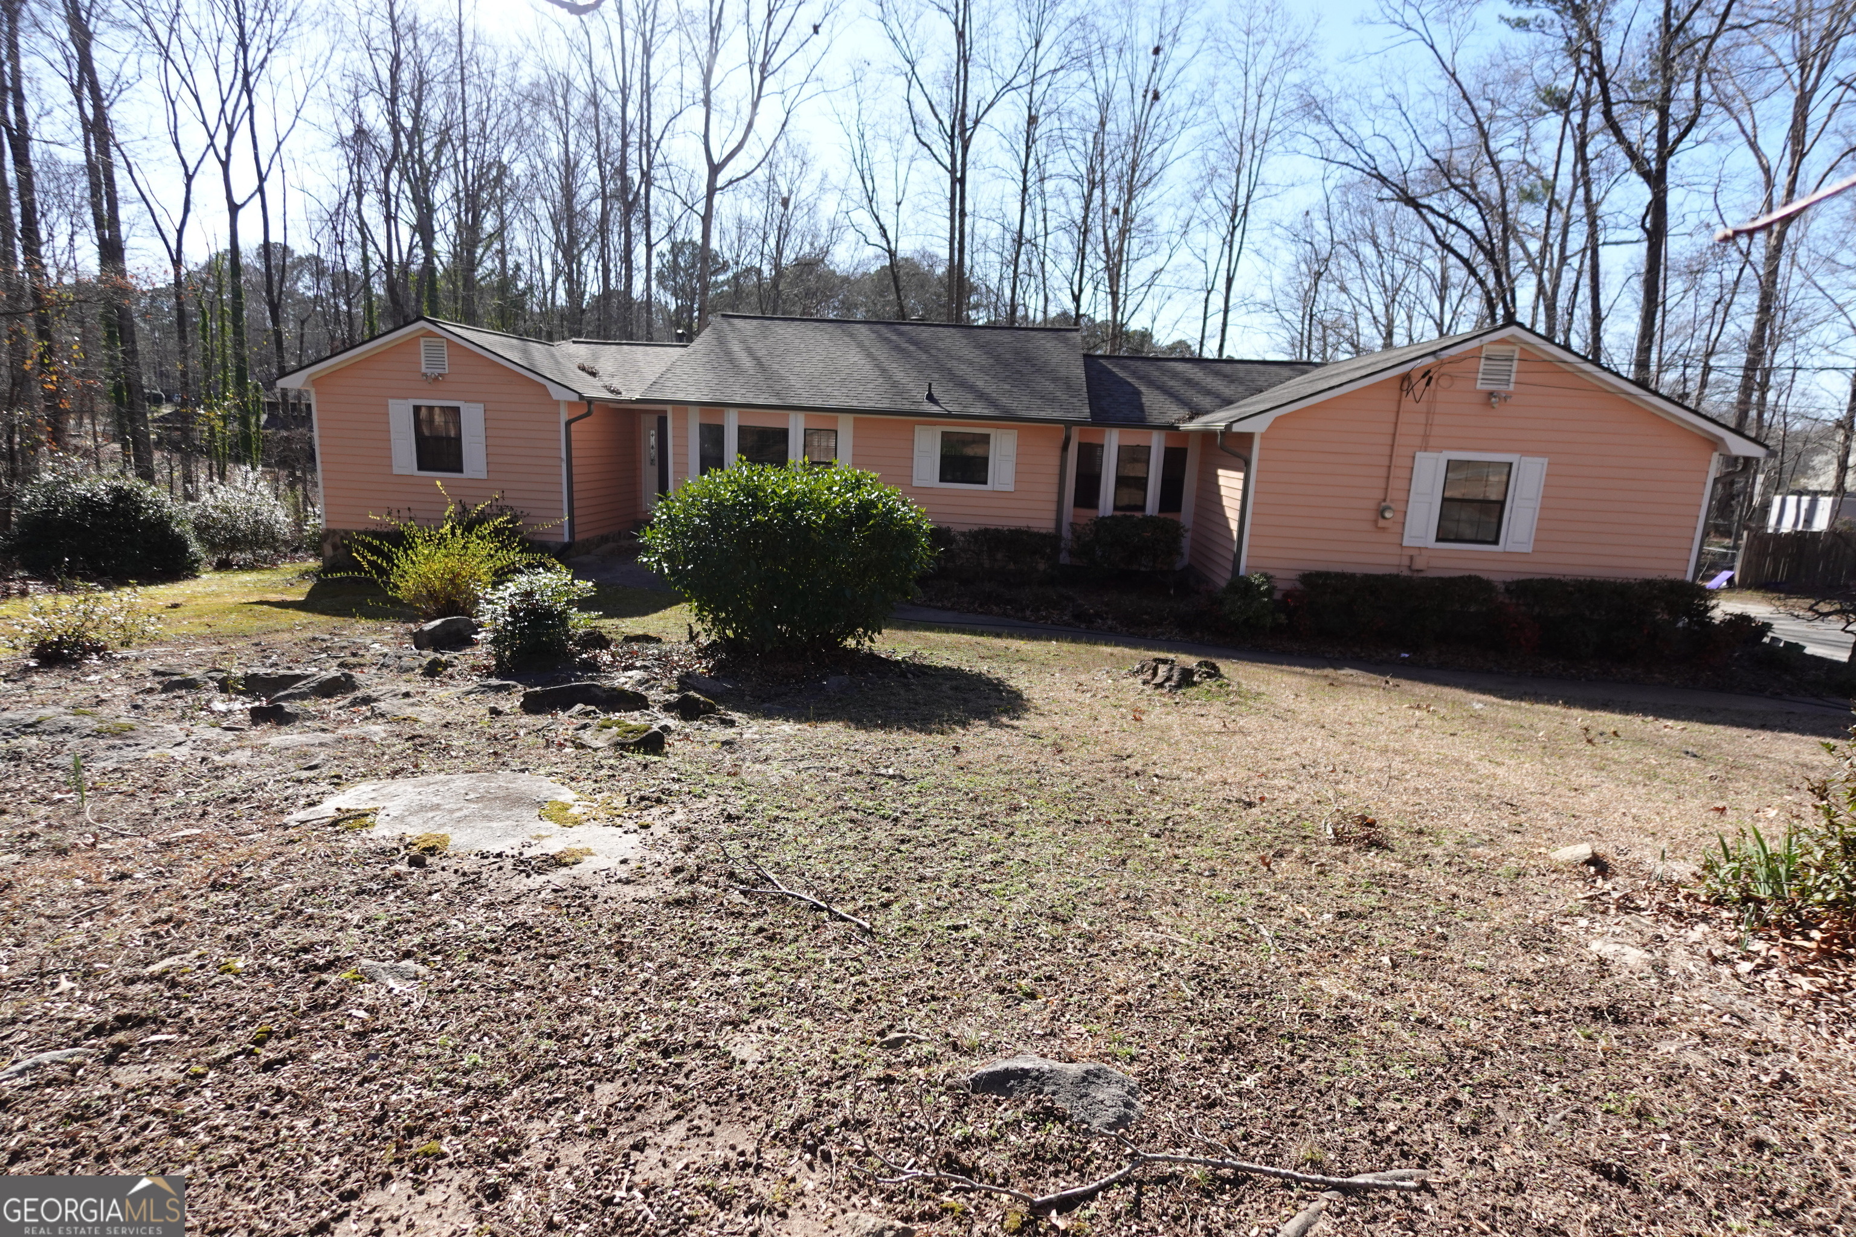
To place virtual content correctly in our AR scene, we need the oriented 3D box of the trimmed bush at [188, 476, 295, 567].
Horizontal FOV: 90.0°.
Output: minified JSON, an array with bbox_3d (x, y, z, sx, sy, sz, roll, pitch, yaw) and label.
[{"bbox_3d":[-13.426,-1.915,18.179,1.692,1.725,1.608,-6,14,-36],"label":"trimmed bush"}]

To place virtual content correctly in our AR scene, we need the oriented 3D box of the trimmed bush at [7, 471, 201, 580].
[{"bbox_3d":[-14.089,-1.693,15.943,2.499,1.680,2.249,-7,15,-41],"label":"trimmed bush"}]

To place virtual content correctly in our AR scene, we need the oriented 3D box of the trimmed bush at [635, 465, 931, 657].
[{"bbox_3d":[-1.647,-0.754,11.132,3.451,2.185,3.106,1,11,-8],"label":"trimmed bush"}]

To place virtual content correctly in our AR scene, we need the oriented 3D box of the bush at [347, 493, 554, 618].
[{"bbox_3d":[-6.256,-0.851,12.286,2.433,1.629,2.190,-3,13,-27],"label":"bush"}]

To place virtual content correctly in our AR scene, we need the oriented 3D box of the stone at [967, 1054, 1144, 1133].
[{"bbox_3d":[0.355,1.324,2.604,0.480,0.090,0.300,4,11,6],"label":"stone"}]

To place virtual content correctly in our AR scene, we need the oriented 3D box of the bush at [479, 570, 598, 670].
[{"bbox_3d":[-3.794,-0.024,9.071,1.070,0.926,1.017,-2,12,-23],"label":"bush"}]

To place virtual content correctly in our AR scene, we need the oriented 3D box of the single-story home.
[{"bbox_3d":[0.364,-4.032,21.198,25.500,5.740,12.600,4,11,6],"label":"single-story home"}]

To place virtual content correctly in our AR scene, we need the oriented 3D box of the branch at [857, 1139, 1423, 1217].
[{"bbox_3d":[0.530,1.359,2.292,1.400,0.090,0.260,2,11,-1],"label":"branch"}]

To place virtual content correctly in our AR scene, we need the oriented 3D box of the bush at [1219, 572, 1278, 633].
[{"bbox_3d":[4.978,-0.237,14.430,0.869,0.972,0.782,6,12,19],"label":"bush"}]

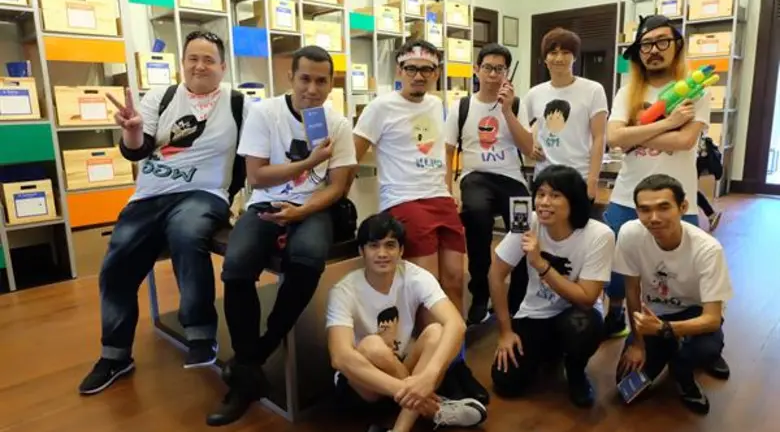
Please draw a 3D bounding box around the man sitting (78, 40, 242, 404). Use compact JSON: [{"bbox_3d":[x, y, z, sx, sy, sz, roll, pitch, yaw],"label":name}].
[{"bbox_3d":[-1.042,-0.031,2.529,0.720,1.638,0.680,1,12,12],"label":"man sitting"}]

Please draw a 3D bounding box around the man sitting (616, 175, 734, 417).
[{"bbox_3d":[1.298,0.292,2.417,0.570,0.980,0.600,5,13,29],"label":"man sitting"}]

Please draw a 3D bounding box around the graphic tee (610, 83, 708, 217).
[{"bbox_3d":[1.446,-0.365,2.810,0.490,0.660,0.290,3,12,22],"label":"graphic tee"}]

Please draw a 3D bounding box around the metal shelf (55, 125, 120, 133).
[{"bbox_3d":[-2.622,-0.750,4.503,0.620,0.037,0.620,9,15,44],"label":"metal shelf"}]

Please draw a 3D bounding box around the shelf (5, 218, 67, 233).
[{"bbox_3d":[-2.946,0.039,4.261,0.405,0.035,0.500,-12,15,-44],"label":"shelf"}]

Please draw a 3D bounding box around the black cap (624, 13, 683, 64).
[{"bbox_3d":[1.257,-0.850,2.489,0.240,0.190,0.260,4,13,24],"label":"black cap"}]

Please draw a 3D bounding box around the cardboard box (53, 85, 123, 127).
[{"bbox_3d":[-2.592,-0.921,4.408,0.459,0.316,0.515,9,15,44],"label":"cardboard box"}]

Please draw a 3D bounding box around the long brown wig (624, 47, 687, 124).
[{"bbox_3d":[1.320,-0.678,2.565,0.290,0.420,0.240,4,13,24],"label":"long brown wig"}]

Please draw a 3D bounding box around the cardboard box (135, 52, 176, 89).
[{"bbox_3d":[-2.171,-1.293,4.713,0.372,0.316,0.310,9,15,44],"label":"cardboard box"}]

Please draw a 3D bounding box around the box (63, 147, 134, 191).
[{"bbox_3d":[-2.584,-0.425,4.498,0.459,0.320,0.515,9,15,44],"label":"box"}]

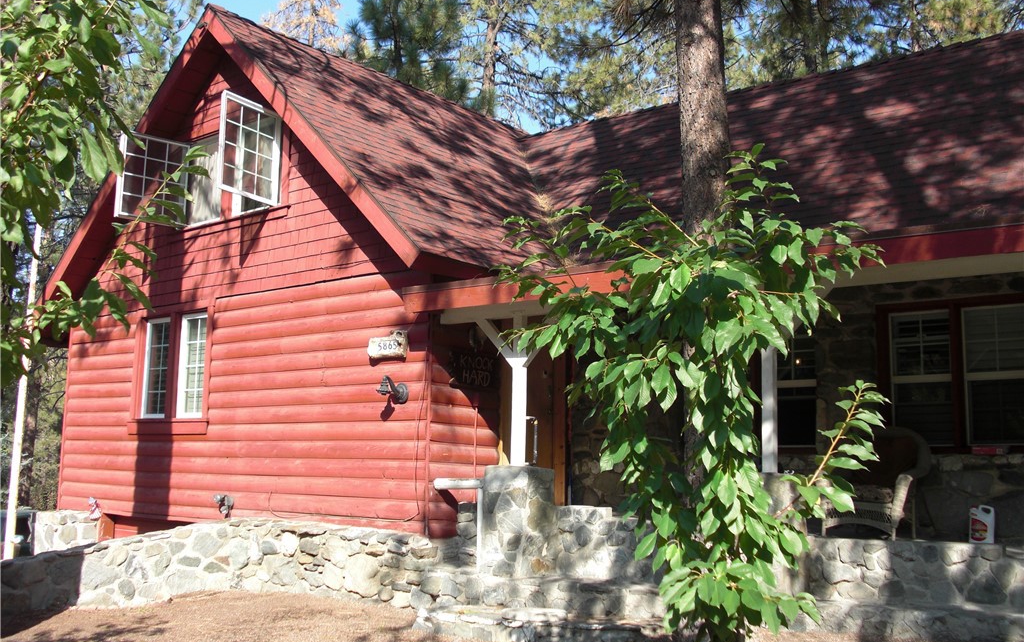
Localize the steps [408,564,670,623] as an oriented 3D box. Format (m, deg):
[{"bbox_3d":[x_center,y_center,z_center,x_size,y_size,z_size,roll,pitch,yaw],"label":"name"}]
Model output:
[{"bbox_3d":[0.281,2.589,9.874,2.700,0.370,0.900,-5,-10,36],"label":"steps"}]

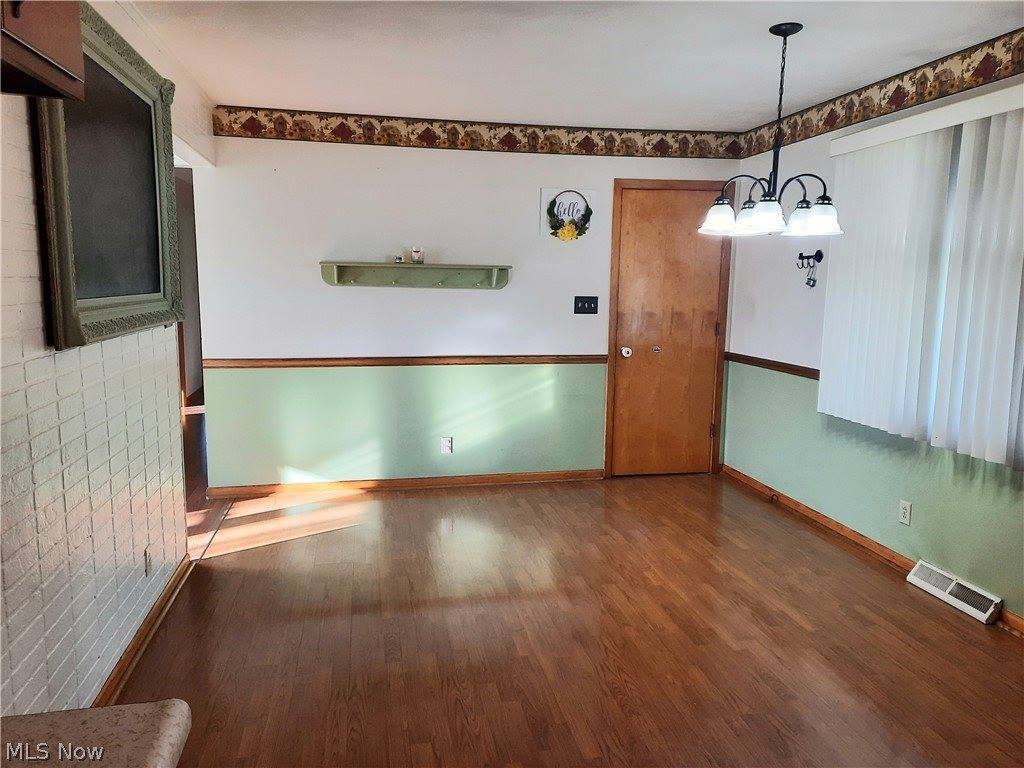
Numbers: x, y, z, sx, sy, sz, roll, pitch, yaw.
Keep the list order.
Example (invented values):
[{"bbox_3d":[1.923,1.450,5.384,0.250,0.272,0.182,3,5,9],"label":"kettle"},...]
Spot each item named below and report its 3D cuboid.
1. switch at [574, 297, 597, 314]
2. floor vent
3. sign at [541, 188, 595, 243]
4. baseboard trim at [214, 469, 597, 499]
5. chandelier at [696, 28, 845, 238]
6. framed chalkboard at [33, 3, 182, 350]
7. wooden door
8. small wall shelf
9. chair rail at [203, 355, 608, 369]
[{"bbox_3d":[0.513,-0.540,5.093,0.175,0.116,0.017,-1,8,-12],"label":"switch"},{"bbox_3d":[1.990,0.931,3.345,0.082,0.094,0.460,-1,8,-12],"label":"floor vent"},{"bbox_3d":[0.383,-1.129,4.962,0.327,0.334,0.055,-1,8,-12],"label":"sign"},{"bbox_3d":[-0.650,0.678,5.028,2.682,0.072,0.017,-1,8,-12],"label":"baseboard trim"},{"bbox_3d":[1.105,-1.038,3.065,0.570,0.826,0.570,-1,8,-12],"label":"chandelier"},{"bbox_3d":[-1.400,-0.722,2.669,0.092,1.077,1.360,-1,8,-12],"label":"framed chalkboard"},{"bbox_3d":[1.119,-0.364,5.256,0.888,2.101,0.055,-1,8,-12],"label":"wooden door"},{"bbox_3d":[-0.609,-0.694,4.781,1.225,0.149,0.130,-1,8,-12],"label":"small wall shelf"},{"bbox_3d":[-0.633,-0.153,4.910,2.659,0.058,0.022,-1,8,-12],"label":"chair rail"}]

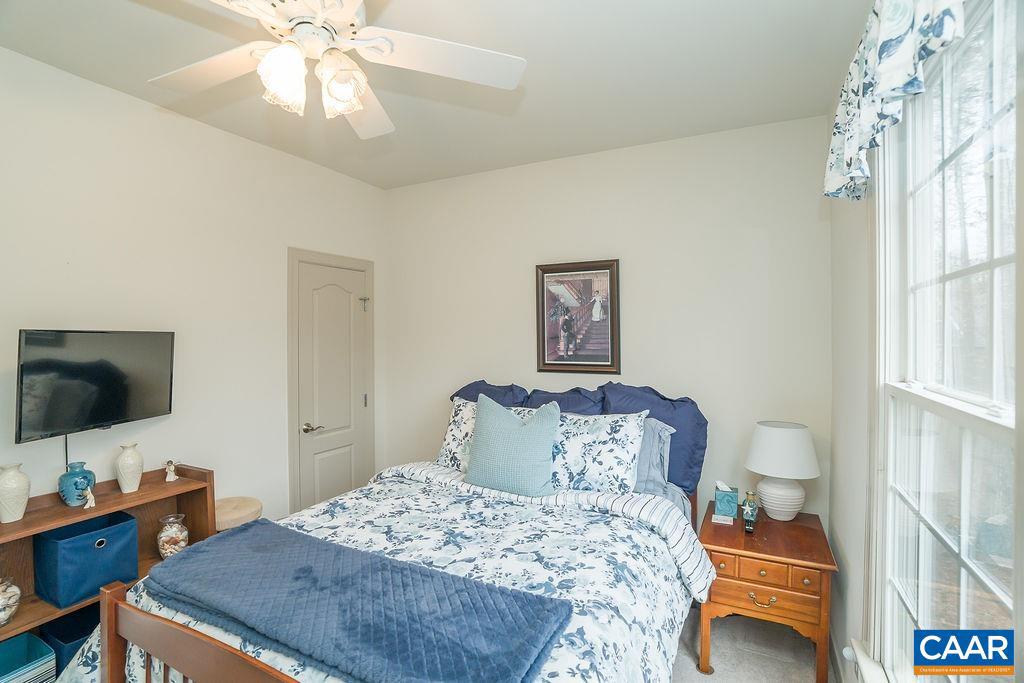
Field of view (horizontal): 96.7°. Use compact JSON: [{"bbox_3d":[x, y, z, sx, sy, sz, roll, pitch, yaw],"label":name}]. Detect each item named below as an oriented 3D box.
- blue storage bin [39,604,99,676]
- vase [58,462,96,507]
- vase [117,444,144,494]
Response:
[{"bbox_3d":[-1.809,1.326,1.970,0.250,0.265,0.260,0,1,28],"label":"blue storage bin"},{"bbox_3d":[-1.939,0.637,2.030,0.122,0.180,0.122,0,1,28],"label":"vase"},{"bbox_3d":[-1.844,0.612,2.200,0.105,0.225,0.105,0,1,28],"label":"vase"}]

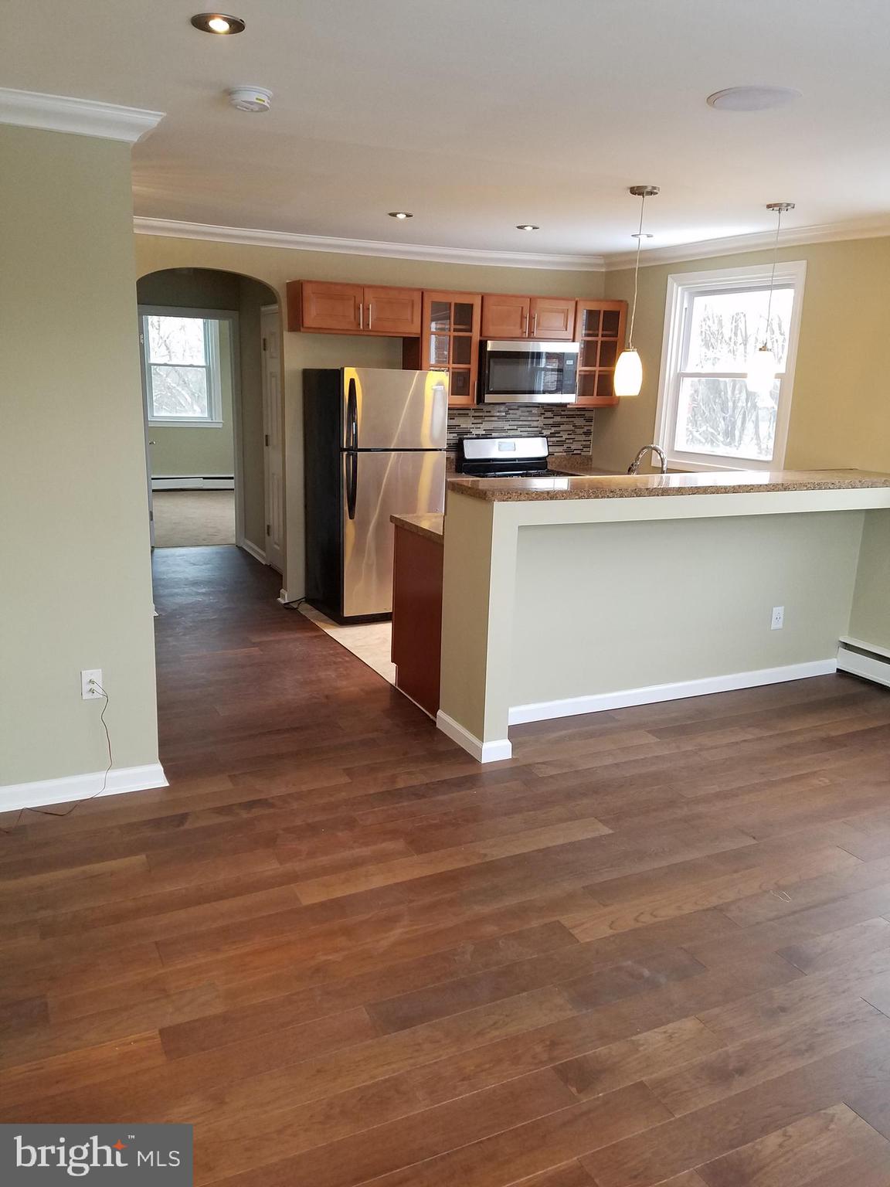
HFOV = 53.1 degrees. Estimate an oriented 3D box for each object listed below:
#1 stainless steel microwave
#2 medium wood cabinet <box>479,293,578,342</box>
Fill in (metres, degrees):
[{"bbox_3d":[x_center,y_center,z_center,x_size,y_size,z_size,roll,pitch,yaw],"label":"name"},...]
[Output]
[{"bbox_3d":[0.548,-1.633,6.567,0.757,0.424,0.400,-5,16,-25],"label":"stainless steel microwave"},{"bbox_3d":[0.524,-1.990,6.491,0.762,0.300,0.320,-5,16,-25],"label":"medium wood cabinet"}]

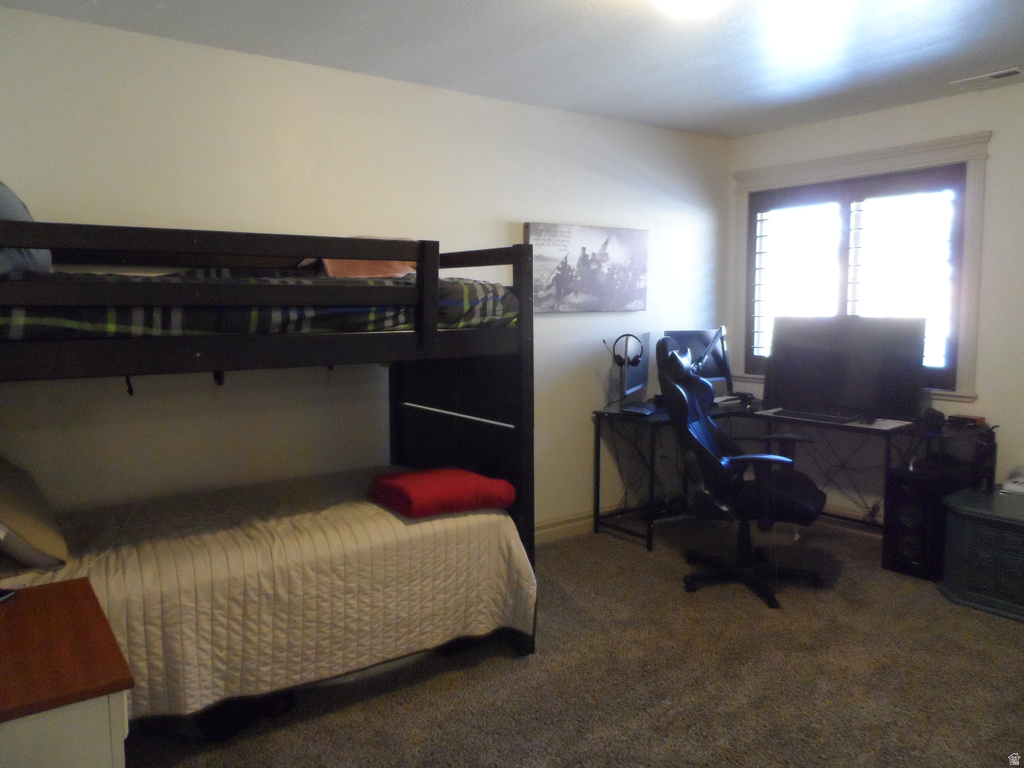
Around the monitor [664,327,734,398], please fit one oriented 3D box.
[{"bbox_3d":[1.165,-0.092,4.479,0.500,0.430,0.150,-3,7,-22],"label":"monitor"}]

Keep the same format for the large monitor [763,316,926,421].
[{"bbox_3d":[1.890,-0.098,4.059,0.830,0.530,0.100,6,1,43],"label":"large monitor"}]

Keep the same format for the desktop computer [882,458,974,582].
[{"bbox_3d":[2.202,0.705,3.741,0.450,0.505,0.255,-7,9,-41],"label":"desktop computer"}]

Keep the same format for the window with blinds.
[{"bbox_3d":[1.979,-0.610,4.268,0.100,1.209,1.332,-5,8,-35],"label":"window with blinds"}]

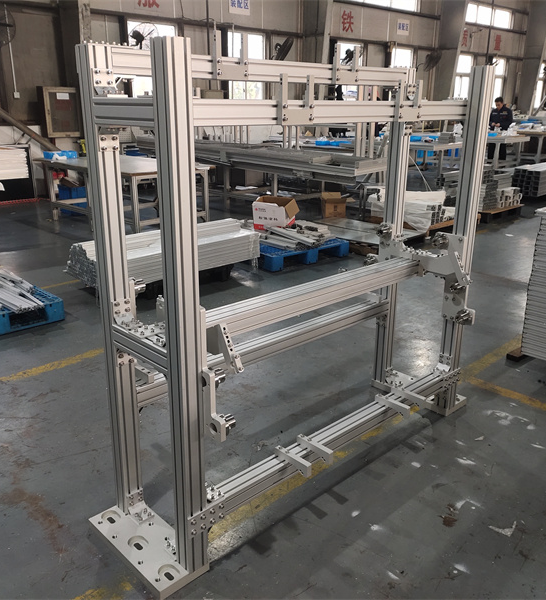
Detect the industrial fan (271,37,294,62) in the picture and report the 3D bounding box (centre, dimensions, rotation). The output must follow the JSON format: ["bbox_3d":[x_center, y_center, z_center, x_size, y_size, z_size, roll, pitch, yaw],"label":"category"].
[{"bbox_3d":[0.209,-5.494,11.704,0.400,0.700,0.670,29,20,-6],"label":"industrial fan"}]

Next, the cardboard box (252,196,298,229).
[{"bbox_3d":[0.029,-1.042,6.480,0.428,0.320,0.380,7,21,18],"label":"cardboard box"}]

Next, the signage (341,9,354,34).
[{"bbox_3d":[1.852,-6.900,13.159,0.420,0.500,0.030,-18,27,-40],"label":"signage"}]

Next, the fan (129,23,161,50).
[{"bbox_3d":[-2.387,-4.764,9.721,0.670,0.700,0.400,-17,45,-40],"label":"fan"}]

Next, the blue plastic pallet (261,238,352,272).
[{"bbox_3d":[0.104,-0.619,6.099,1.040,0.150,1.150,-13,24,-32],"label":"blue plastic pallet"}]

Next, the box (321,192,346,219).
[{"bbox_3d":[0.858,-1.321,7.482,0.300,0.290,0.280,0,20,-1],"label":"box"}]

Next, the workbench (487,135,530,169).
[{"bbox_3d":[6.448,-4.198,14.975,1.500,0.790,0.800,-17,26,-39],"label":"workbench"}]

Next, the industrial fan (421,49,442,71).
[{"bbox_3d":[4.493,-6.718,14.970,0.400,0.700,0.670,44,37,15],"label":"industrial fan"}]

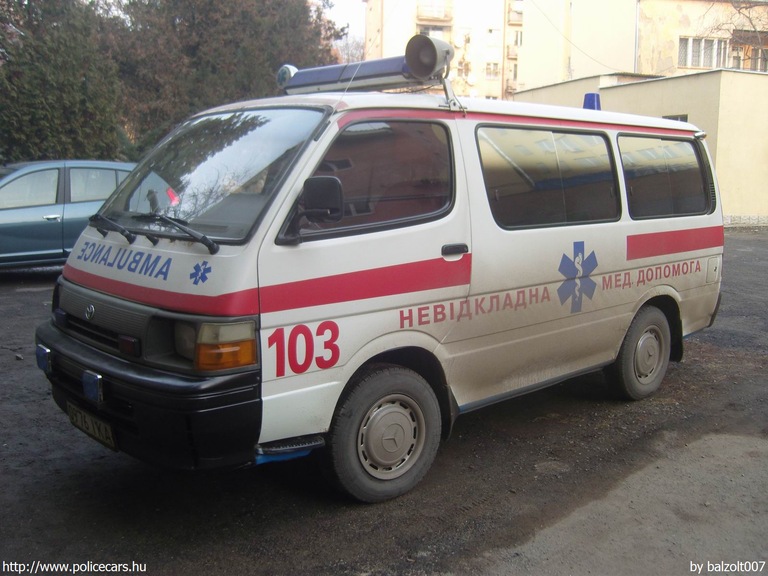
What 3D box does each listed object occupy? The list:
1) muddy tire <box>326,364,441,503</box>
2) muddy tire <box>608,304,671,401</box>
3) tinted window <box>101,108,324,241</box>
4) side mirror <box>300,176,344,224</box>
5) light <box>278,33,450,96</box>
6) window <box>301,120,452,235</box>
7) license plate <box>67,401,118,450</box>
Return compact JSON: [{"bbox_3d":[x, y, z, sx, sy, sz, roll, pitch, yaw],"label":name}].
[{"bbox_3d":[-0.016,0.669,3.497,0.632,0.632,0.191,-7,12,-38],"label":"muddy tire"},{"bbox_3d":[1.701,0.432,5.059,0.632,0.632,0.191,-8,12,-42],"label":"muddy tire"},{"bbox_3d":[-0.839,-0.576,3.508,1.499,0.725,0.108,10,-28,47],"label":"tinted window"},{"bbox_3d":[-0.230,-0.335,2.848,0.083,0.181,0.152,-8,12,-42],"label":"side mirror"},{"bbox_3d":[-0.111,-1.153,3.993,0.265,0.216,1.294,-8,12,-42],"label":"light"},{"bbox_3d":[-0.022,-0.487,3.262,0.951,0.500,0.049,-8,0,-42],"label":"window"},{"bbox_3d":[-1.285,0.607,3.295,0.020,0.113,0.519,-8,12,-42],"label":"license plate"}]

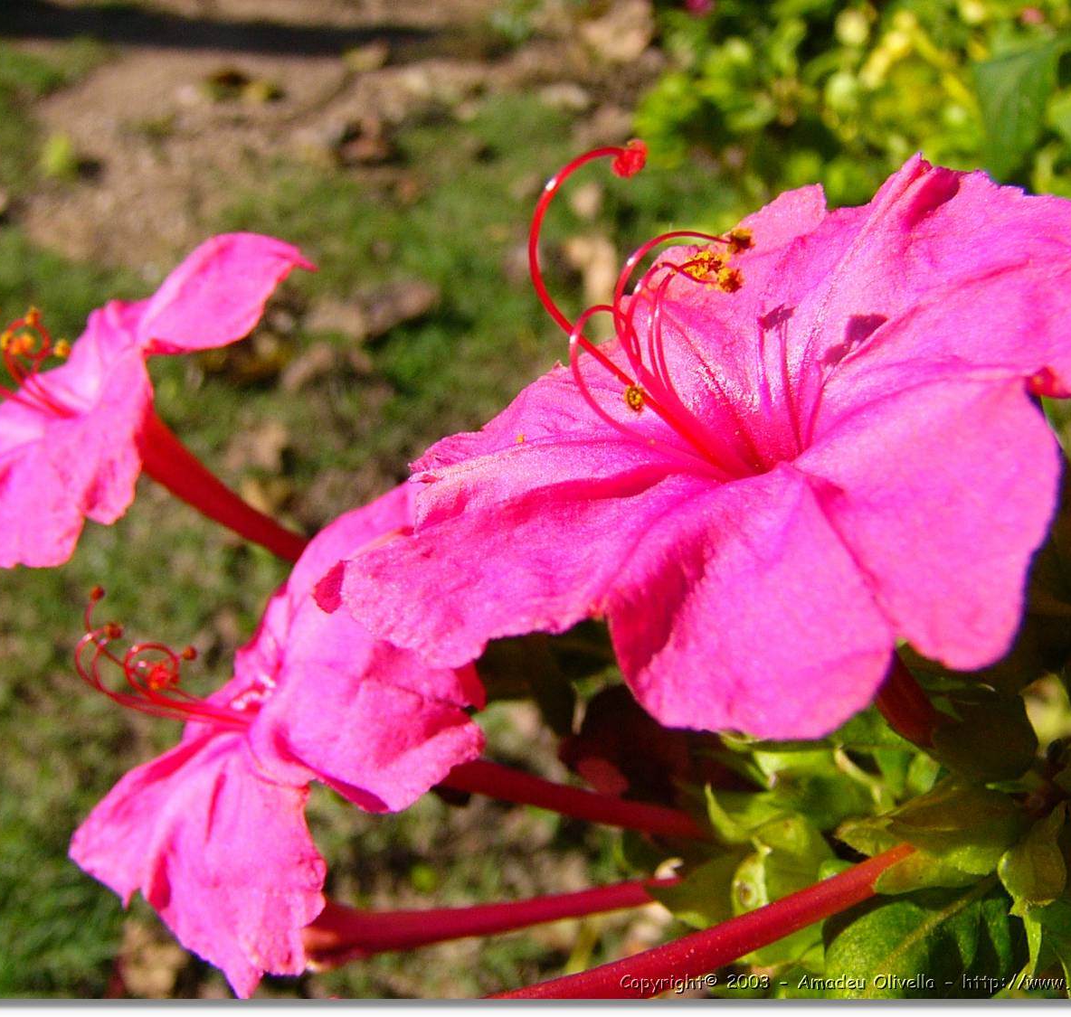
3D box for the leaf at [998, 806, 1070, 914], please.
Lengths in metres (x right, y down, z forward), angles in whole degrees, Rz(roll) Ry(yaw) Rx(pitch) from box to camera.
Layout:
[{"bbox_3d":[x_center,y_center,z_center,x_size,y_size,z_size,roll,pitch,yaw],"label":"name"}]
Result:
[{"bbox_3d":[0.039,0.027,0.107,0.005,0.009,0.004,20,15,17],"label":"leaf"}]

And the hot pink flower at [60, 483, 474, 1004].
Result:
[{"bbox_3d":[-0.022,0.020,0.120,0.024,0.046,0.038,28,7,-30],"label":"hot pink flower"}]

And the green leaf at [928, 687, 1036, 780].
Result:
[{"bbox_3d":[0.036,0.018,0.109,0.008,0.009,0.005,-19,28,29],"label":"green leaf"}]

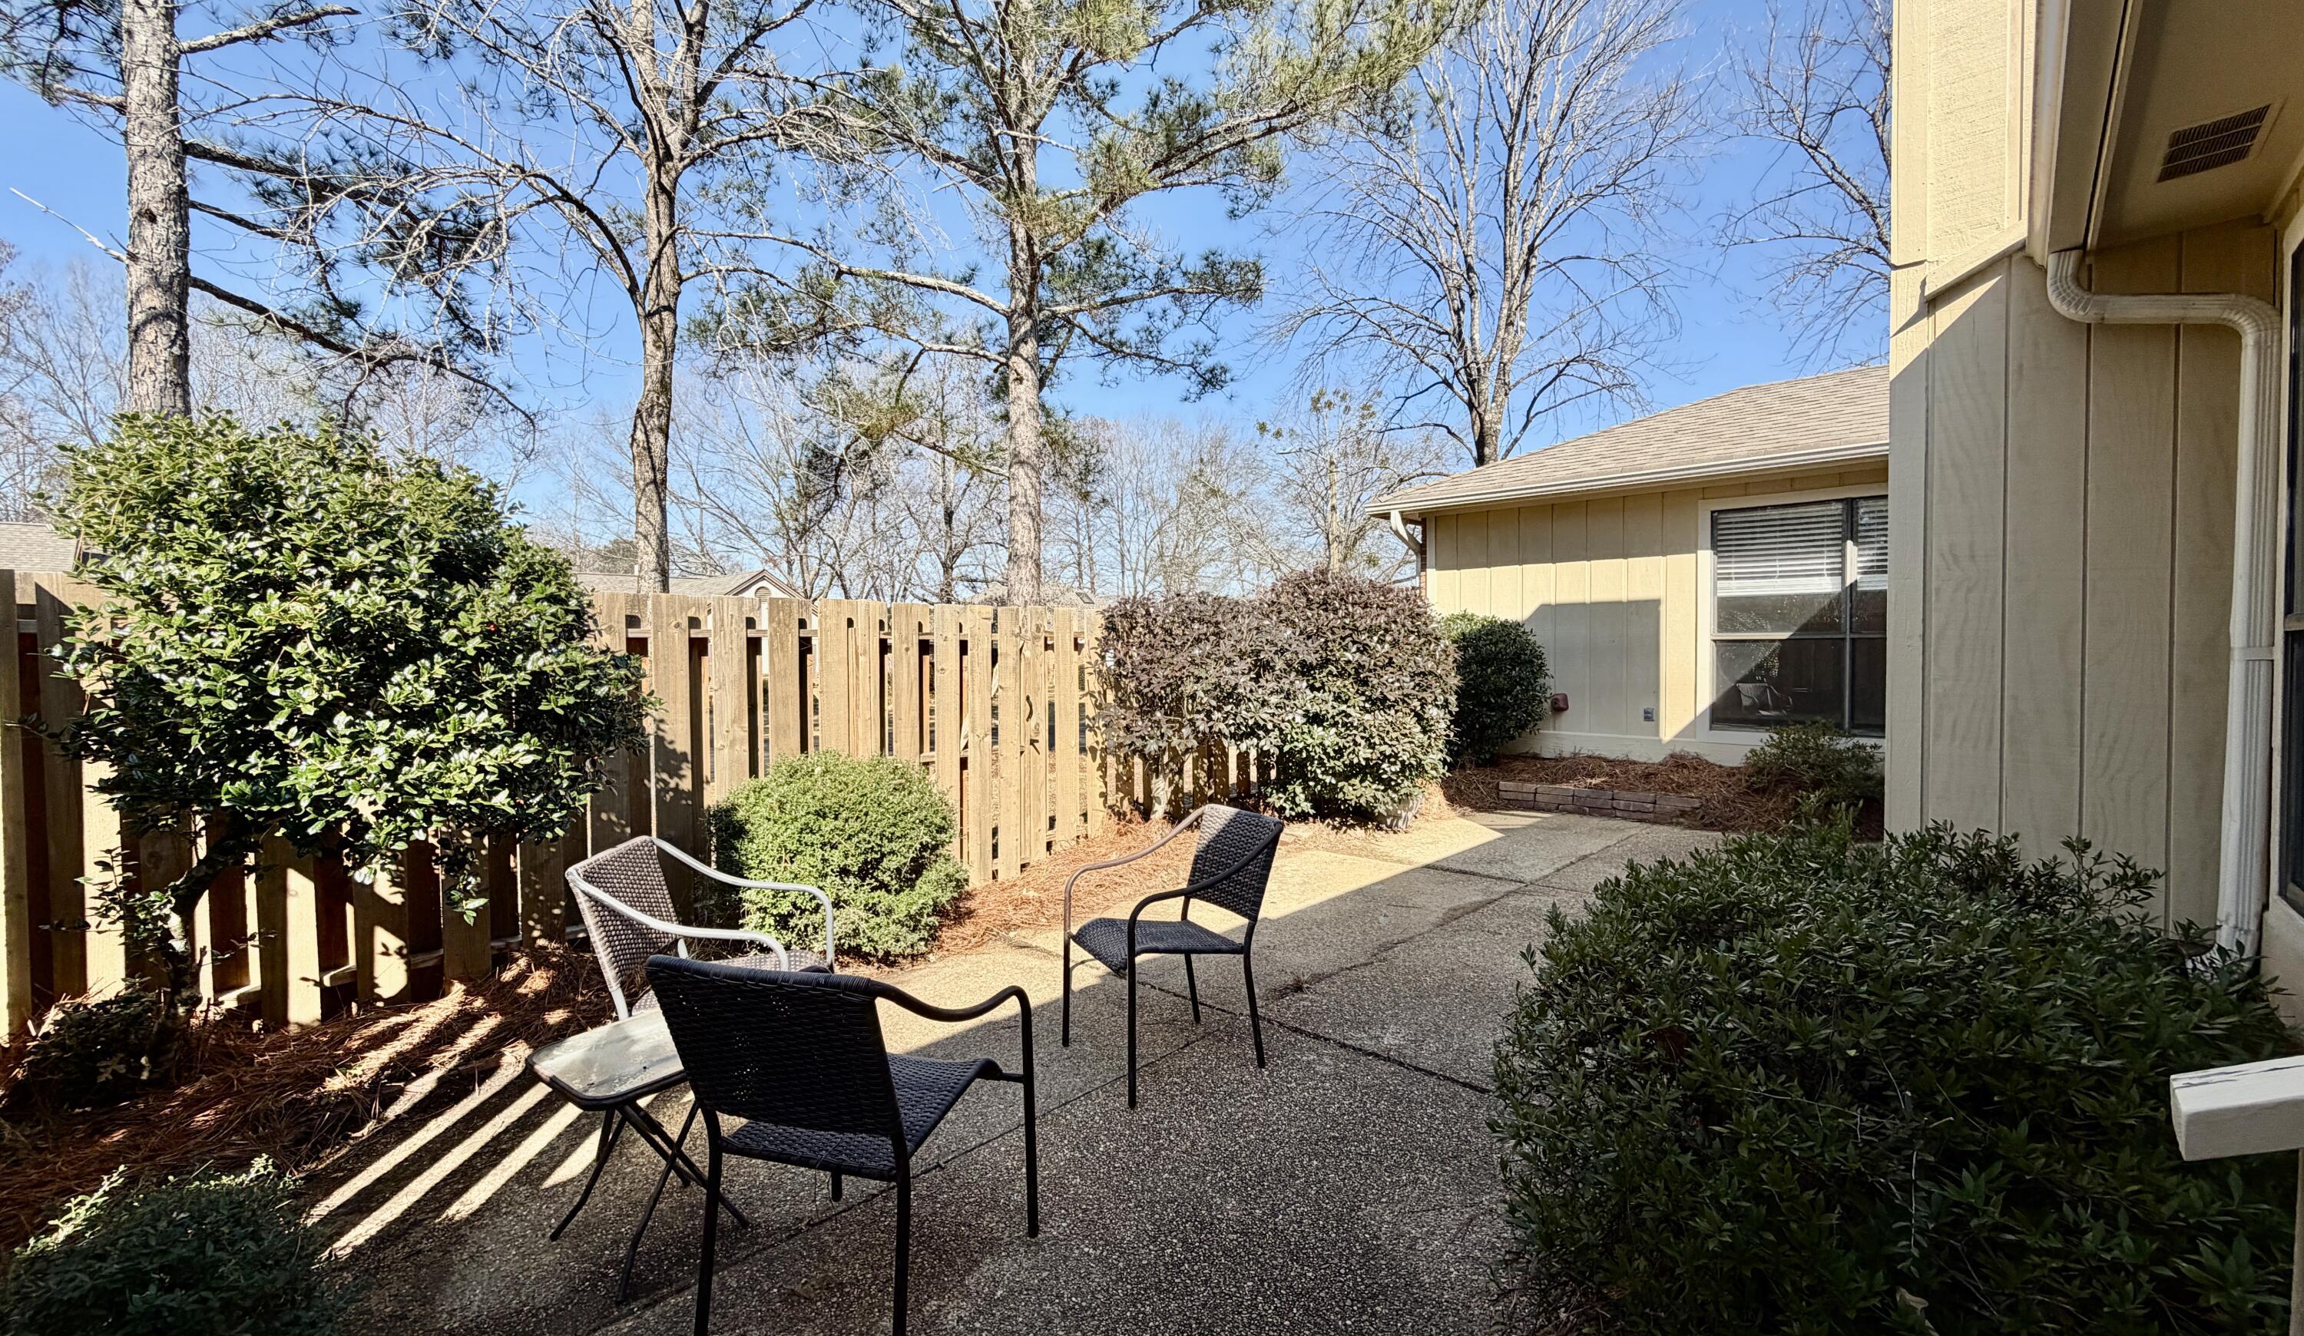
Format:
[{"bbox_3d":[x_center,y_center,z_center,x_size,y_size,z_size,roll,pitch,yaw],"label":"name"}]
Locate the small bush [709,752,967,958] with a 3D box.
[{"bbox_3d":[-1.629,0.927,4.867,1.120,0.970,1.320,0,1,44],"label":"small bush"}]

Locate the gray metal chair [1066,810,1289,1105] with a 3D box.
[{"bbox_3d":[0.078,1.006,3.486,0.670,0.880,0.623,-1,1,-27],"label":"gray metal chair"}]

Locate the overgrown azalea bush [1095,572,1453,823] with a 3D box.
[{"bbox_3d":[1.153,0.247,7.206,1.600,2.000,2.900,0,1,44],"label":"overgrown azalea bush"}]

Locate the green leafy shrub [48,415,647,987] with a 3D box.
[{"bbox_3d":[-2.767,0.261,3.405,1.300,2.200,1.650,0,1,44],"label":"green leafy shrub"}]

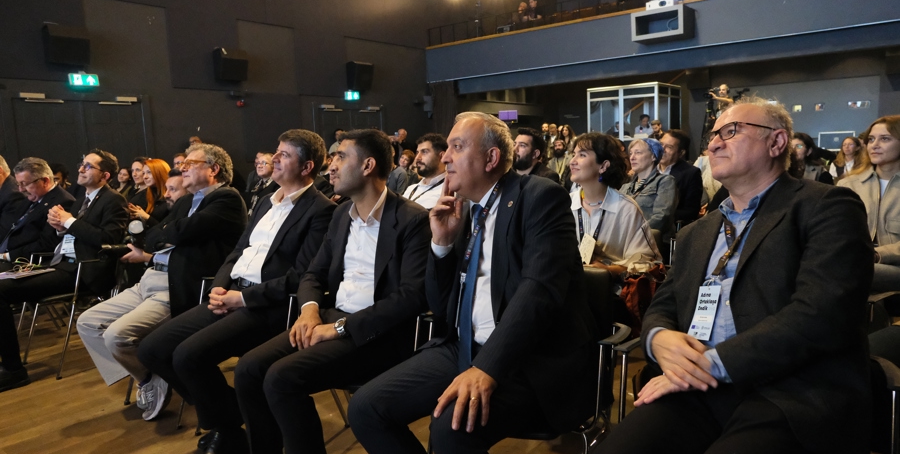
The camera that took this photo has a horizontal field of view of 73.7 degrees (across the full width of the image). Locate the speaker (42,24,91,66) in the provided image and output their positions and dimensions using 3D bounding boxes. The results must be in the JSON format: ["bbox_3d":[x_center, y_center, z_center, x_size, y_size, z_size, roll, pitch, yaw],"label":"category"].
[{"bbox_3d":[-5.118,-2.432,8.018,0.310,0.480,0.480,18,19,37],"label":"speaker"}]

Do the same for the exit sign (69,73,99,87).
[{"bbox_3d":[-5.070,-2.039,8.322,0.060,0.170,0.360,4,10,41],"label":"exit sign"}]

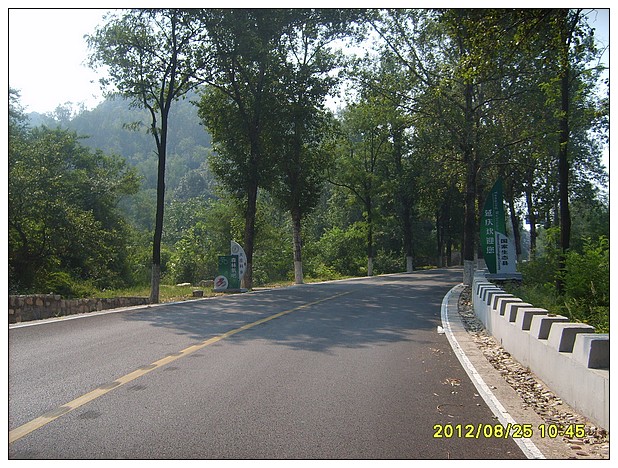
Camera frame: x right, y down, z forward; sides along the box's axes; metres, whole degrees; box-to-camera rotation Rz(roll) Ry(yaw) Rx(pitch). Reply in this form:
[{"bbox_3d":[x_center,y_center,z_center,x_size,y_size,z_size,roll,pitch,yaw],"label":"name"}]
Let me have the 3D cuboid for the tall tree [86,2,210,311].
[{"bbox_3d":[-4.550,-2.700,18.200,3.800,9.400,3.700,0,-2,0],"label":"tall tree"}]

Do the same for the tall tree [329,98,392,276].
[{"bbox_3d":[3.150,-2.850,38.200,3.900,10.800,3.900,0,-2,0],"label":"tall tree"}]

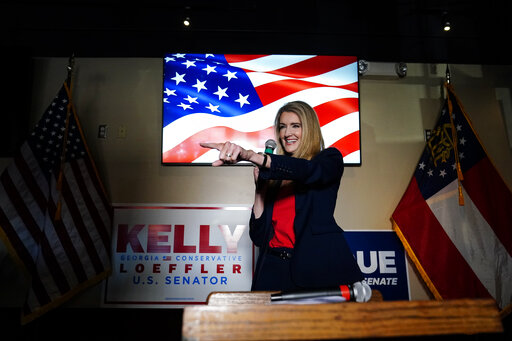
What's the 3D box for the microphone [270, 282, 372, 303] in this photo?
[{"bbox_3d":[0.163,0.310,0.850,0.252,0.052,0.052,-3,-11,3],"label":"microphone"}]

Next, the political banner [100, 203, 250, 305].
[{"bbox_3d":[-0.597,0.682,2.755,1.220,0.815,0.020,0,-13,0],"label":"political banner"}]

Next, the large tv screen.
[{"bbox_3d":[0.054,-0.515,2.919,1.670,0.955,0.070,0,-5,-2],"label":"large tv screen"}]

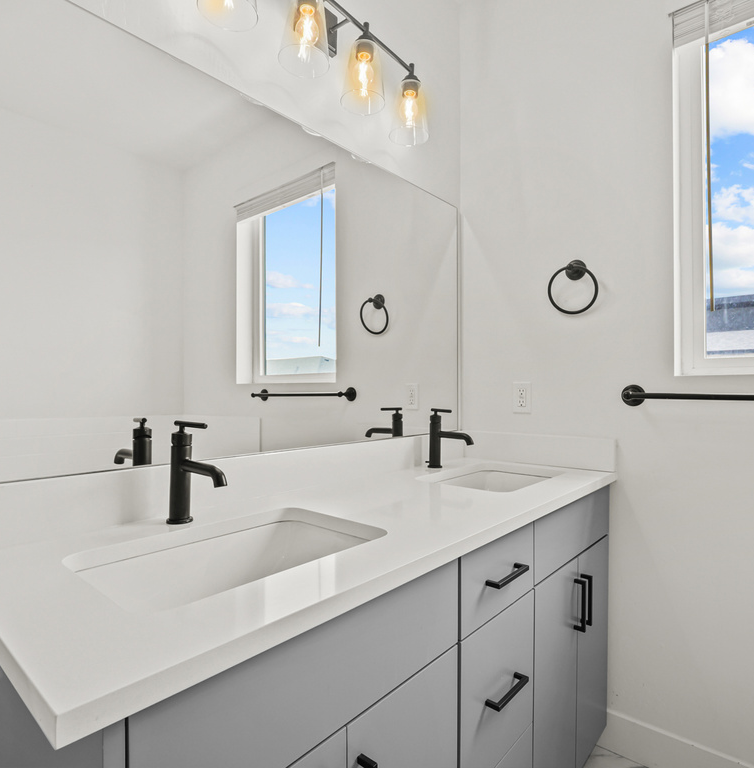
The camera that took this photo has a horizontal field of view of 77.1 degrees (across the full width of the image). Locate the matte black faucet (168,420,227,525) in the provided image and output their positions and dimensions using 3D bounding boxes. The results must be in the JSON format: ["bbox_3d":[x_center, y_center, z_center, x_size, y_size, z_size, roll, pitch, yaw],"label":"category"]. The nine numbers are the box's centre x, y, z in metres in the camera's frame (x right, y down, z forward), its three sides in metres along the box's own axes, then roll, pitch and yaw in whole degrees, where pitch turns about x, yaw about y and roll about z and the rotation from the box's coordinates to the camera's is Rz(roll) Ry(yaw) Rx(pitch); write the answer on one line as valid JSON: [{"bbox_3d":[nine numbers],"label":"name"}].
[{"bbox_3d":[-0.342,0.172,0.900,0.177,0.198,0.050,0,-1,39],"label":"matte black faucet"}]

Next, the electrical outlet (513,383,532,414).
[{"bbox_3d":[0.524,0.052,1.703,0.070,0.114,0.008,-1,-1,42],"label":"electrical outlet"}]

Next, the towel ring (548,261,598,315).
[{"bbox_3d":[0.651,-0.320,1.562,0.160,0.186,0.058,-1,-1,42],"label":"towel ring"}]

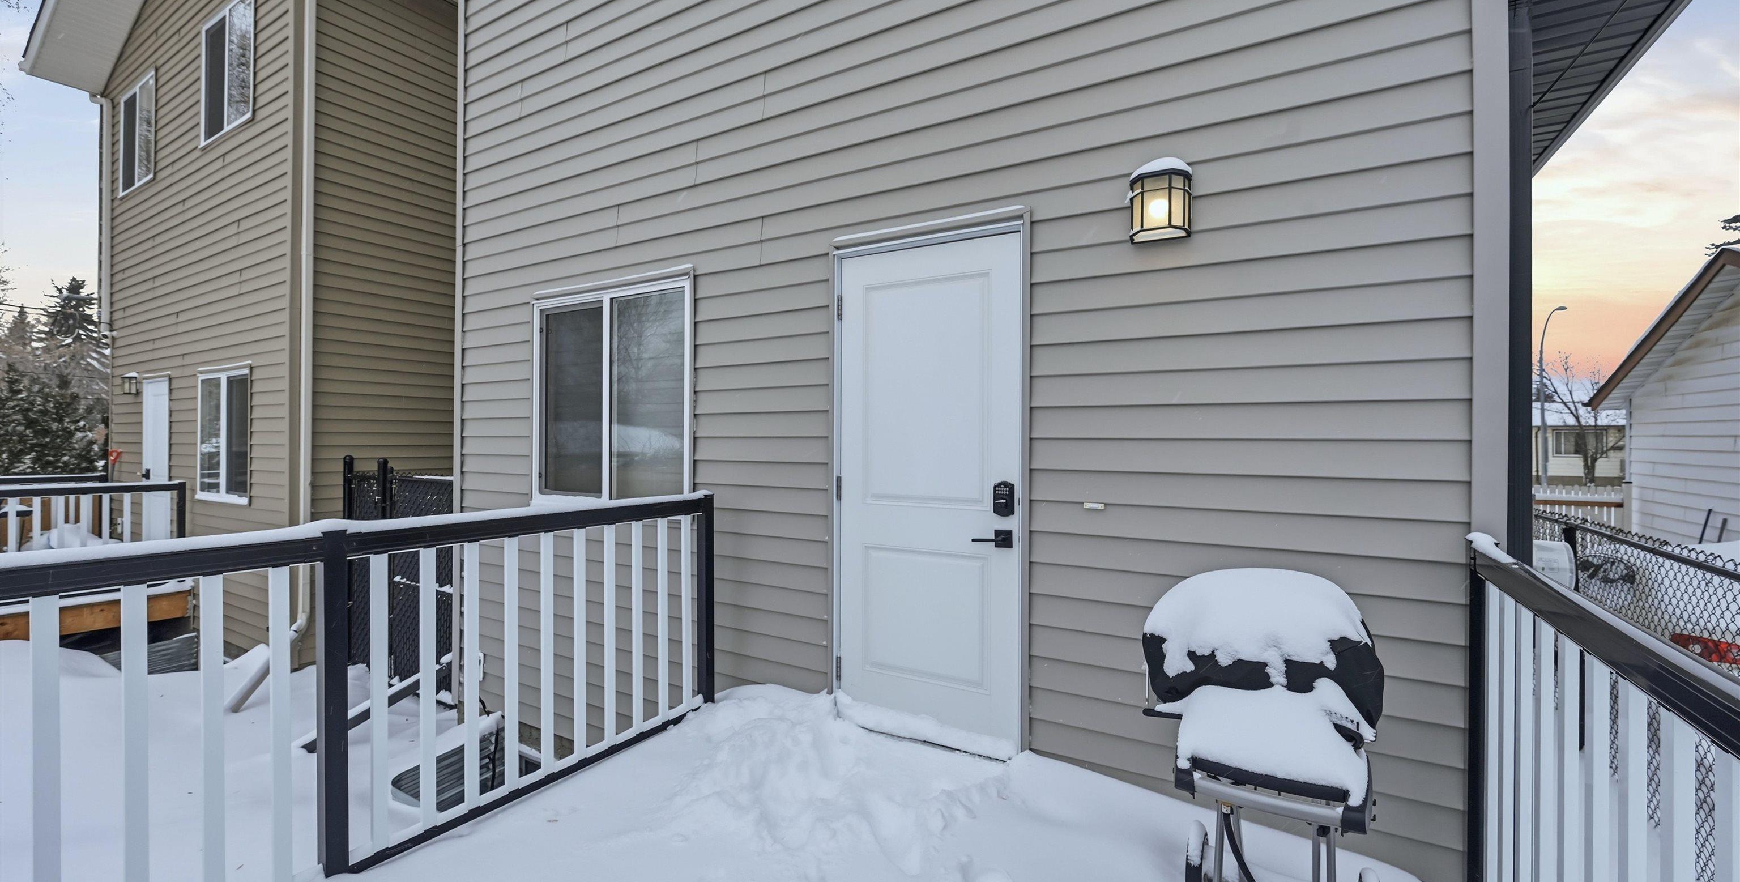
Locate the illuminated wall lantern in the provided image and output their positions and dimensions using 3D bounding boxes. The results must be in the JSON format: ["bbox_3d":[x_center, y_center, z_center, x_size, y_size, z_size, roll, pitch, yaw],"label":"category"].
[{"bbox_3d":[0.963,-0.795,2.257,0.190,0.220,0.135,0,0,30],"label":"illuminated wall lantern"}]

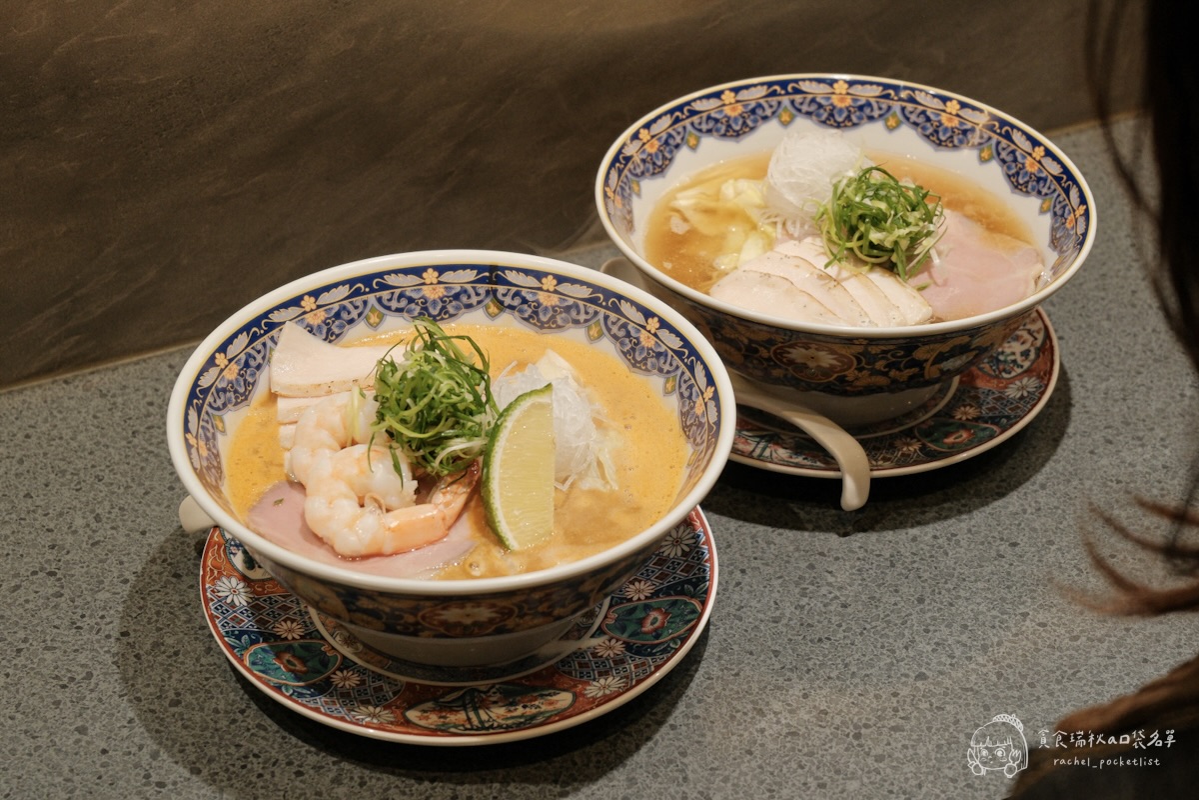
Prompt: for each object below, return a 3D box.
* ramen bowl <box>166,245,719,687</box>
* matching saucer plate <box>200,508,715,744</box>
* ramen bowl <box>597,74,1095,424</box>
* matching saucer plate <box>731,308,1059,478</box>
[{"bbox_3d":[-0.055,0.036,0.902,0.210,0.089,0.210,1,36,-1],"label":"ramen bowl"},{"bbox_3d":[-0.054,0.072,0.926,0.201,0.024,0.201,1,36,-1],"label":"matching saucer plate"},{"bbox_3d":[0.103,-0.053,1.028,0.210,0.089,0.210,1,36,-1],"label":"ramen bowl"},{"bbox_3d":[0.102,-0.019,1.054,0.201,0.024,0.201,1,36,-1],"label":"matching saucer plate"}]

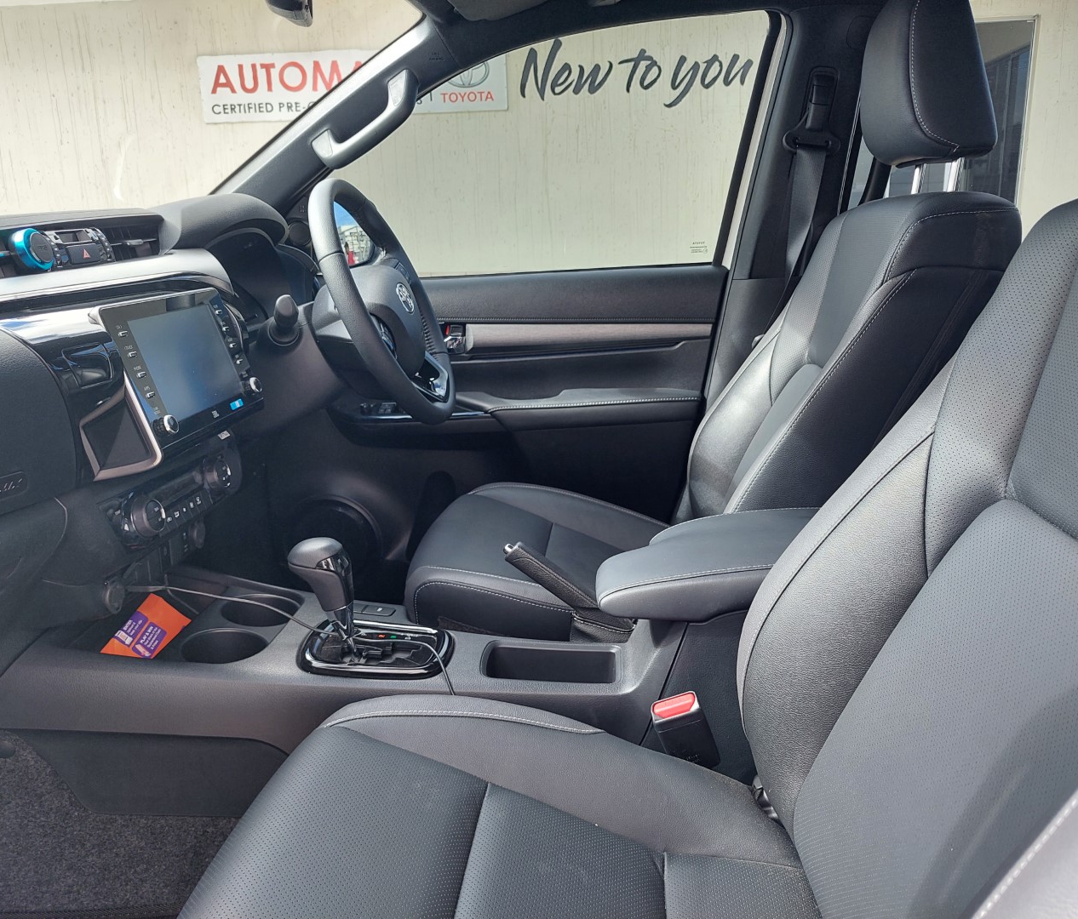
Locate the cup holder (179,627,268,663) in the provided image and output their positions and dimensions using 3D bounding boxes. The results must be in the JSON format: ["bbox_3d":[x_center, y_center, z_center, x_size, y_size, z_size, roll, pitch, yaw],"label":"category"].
[{"bbox_3d":[-0.337,0.233,0.914,0.090,0.065,0.090,7,14,4],"label":"cup holder"}]

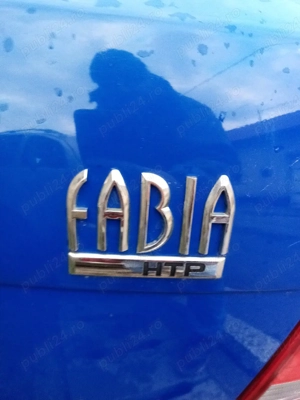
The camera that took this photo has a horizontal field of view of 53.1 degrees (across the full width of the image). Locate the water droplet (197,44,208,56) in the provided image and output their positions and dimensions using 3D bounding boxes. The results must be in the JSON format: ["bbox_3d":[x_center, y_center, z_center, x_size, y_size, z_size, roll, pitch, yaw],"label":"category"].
[{"bbox_3d":[0.038,-0.106,0.213,0.009,0.009,0.003,3,12,-5],"label":"water droplet"}]

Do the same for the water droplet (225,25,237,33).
[{"bbox_3d":[0.057,-0.121,0.212,0.009,0.006,0.002,3,12,-5],"label":"water droplet"}]

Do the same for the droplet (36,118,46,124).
[{"bbox_3d":[-0.078,-0.056,0.215,0.007,0.004,0.002,3,12,-5],"label":"droplet"}]

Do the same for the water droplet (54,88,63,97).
[{"bbox_3d":[-0.065,-0.076,0.212,0.006,0.006,0.002,3,12,-5],"label":"water droplet"}]

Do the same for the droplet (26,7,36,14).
[{"bbox_3d":[-0.079,-0.126,0.200,0.007,0.005,0.002,3,12,-5],"label":"droplet"}]

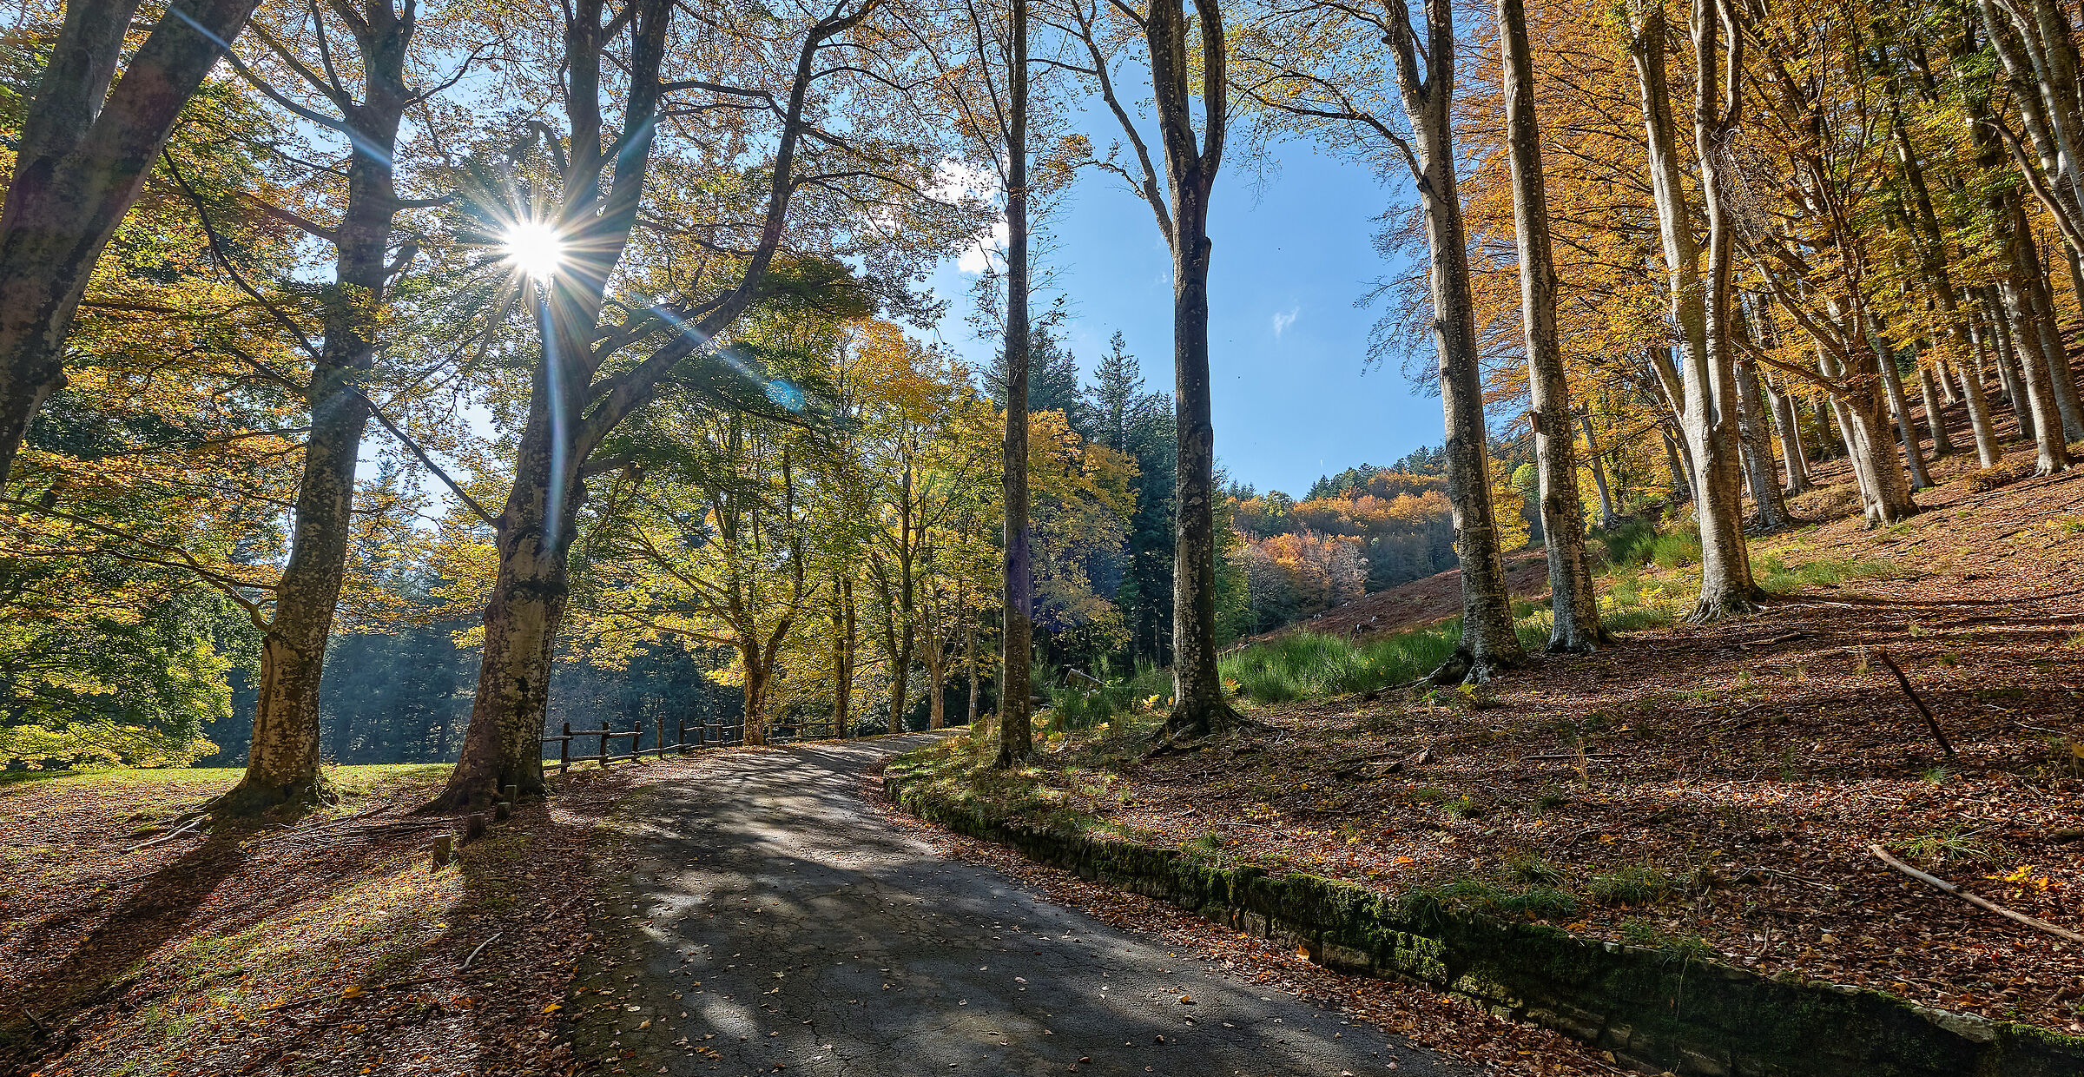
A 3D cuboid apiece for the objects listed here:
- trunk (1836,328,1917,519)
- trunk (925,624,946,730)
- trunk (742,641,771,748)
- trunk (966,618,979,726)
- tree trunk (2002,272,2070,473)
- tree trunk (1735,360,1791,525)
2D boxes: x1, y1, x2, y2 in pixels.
[{"bbox_3d":[16.617,-2.295,17.374,0.850,4.150,0.880,11,-15,-44],"label":"trunk"},{"bbox_3d":[-5.406,7.007,44.148,0.900,5.400,0.800,1,-11,-7],"label":"trunk"},{"bbox_3d":[-10.170,5.516,30.909,0.850,3.710,0.800,4,-12,-18],"label":"trunk"},{"bbox_3d":[-4.001,7.700,50.298,0.600,6.160,0.600,1,-11,-4],"label":"trunk"},{"bbox_3d":[26.948,-4.563,23.638,0.600,5.870,0.620,9,-14,-39],"label":"tree trunk"},{"bbox_3d":[18.277,-2.464,22.088,0.650,4.620,0.650,-9,-14,40],"label":"tree trunk"}]

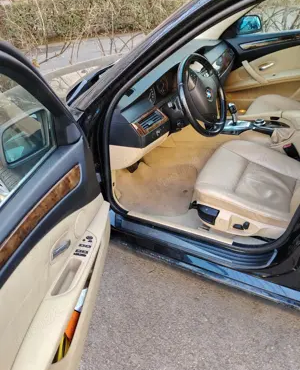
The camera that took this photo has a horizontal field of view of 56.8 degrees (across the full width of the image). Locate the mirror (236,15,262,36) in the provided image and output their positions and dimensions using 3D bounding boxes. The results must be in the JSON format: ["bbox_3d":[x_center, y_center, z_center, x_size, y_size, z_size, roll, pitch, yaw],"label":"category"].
[{"bbox_3d":[0.748,-1.230,2.147,0.200,0.140,0.110,-26,36,-18],"label":"mirror"}]

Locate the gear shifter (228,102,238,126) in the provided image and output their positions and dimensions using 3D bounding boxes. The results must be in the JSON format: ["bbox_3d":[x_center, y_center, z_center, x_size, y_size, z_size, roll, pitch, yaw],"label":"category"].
[{"bbox_3d":[0.496,-0.423,1.641,0.055,0.140,0.050,12,42,32],"label":"gear shifter"}]

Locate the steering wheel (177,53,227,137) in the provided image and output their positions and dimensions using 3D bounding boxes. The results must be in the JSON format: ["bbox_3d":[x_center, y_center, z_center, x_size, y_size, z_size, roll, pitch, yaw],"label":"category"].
[{"bbox_3d":[0.245,-0.409,1.291,0.090,0.380,0.380,-9,29,44],"label":"steering wheel"}]

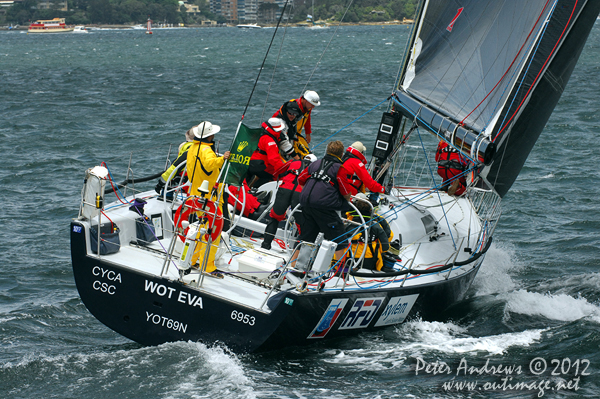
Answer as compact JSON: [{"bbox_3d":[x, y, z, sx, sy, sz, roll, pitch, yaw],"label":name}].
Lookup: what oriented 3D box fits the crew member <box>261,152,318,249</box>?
[{"bbox_3d":[-0.132,0.025,42.200,0.580,1.250,0.750,2,4,37],"label":"crew member"}]

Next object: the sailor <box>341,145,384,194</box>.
[{"bbox_3d":[0.788,-0.378,43.800,0.600,0.660,0.500,-2,4,-27],"label":"sailor"}]

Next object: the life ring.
[{"bbox_3d":[-1.159,0.234,38.400,0.560,0.540,0.120,11,4,16],"label":"life ring"}]

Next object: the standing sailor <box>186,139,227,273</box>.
[{"bbox_3d":[-1.083,0.012,39.400,0.580,1.760,0.480,1,3,25],"label":"standing sailor"}]

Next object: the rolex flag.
[{"bbox_3d":[-0.661,-0.523,38.700,0.420,0.720,0.130,18,3,32],"label":"rolex flag"}]

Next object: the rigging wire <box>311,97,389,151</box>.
[{"bbox_3d":[0.705,-1.045,45.650,0.030,0.030,3.573,1,13,18],"label":"rigging wire"}]

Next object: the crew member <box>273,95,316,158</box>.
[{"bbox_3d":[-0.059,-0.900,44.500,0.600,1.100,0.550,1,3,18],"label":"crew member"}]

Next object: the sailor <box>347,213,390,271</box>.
[{"bbox_3d":[0.845,0.444,41.500,0.580,0.880,0.620,1,3,18],"label":"sailor"}]

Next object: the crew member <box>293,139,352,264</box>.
[{"bbox_3d":[0.275,0.117,39.400,0.660,1.620,0.580,1,3,18],"label":"crew member"}]

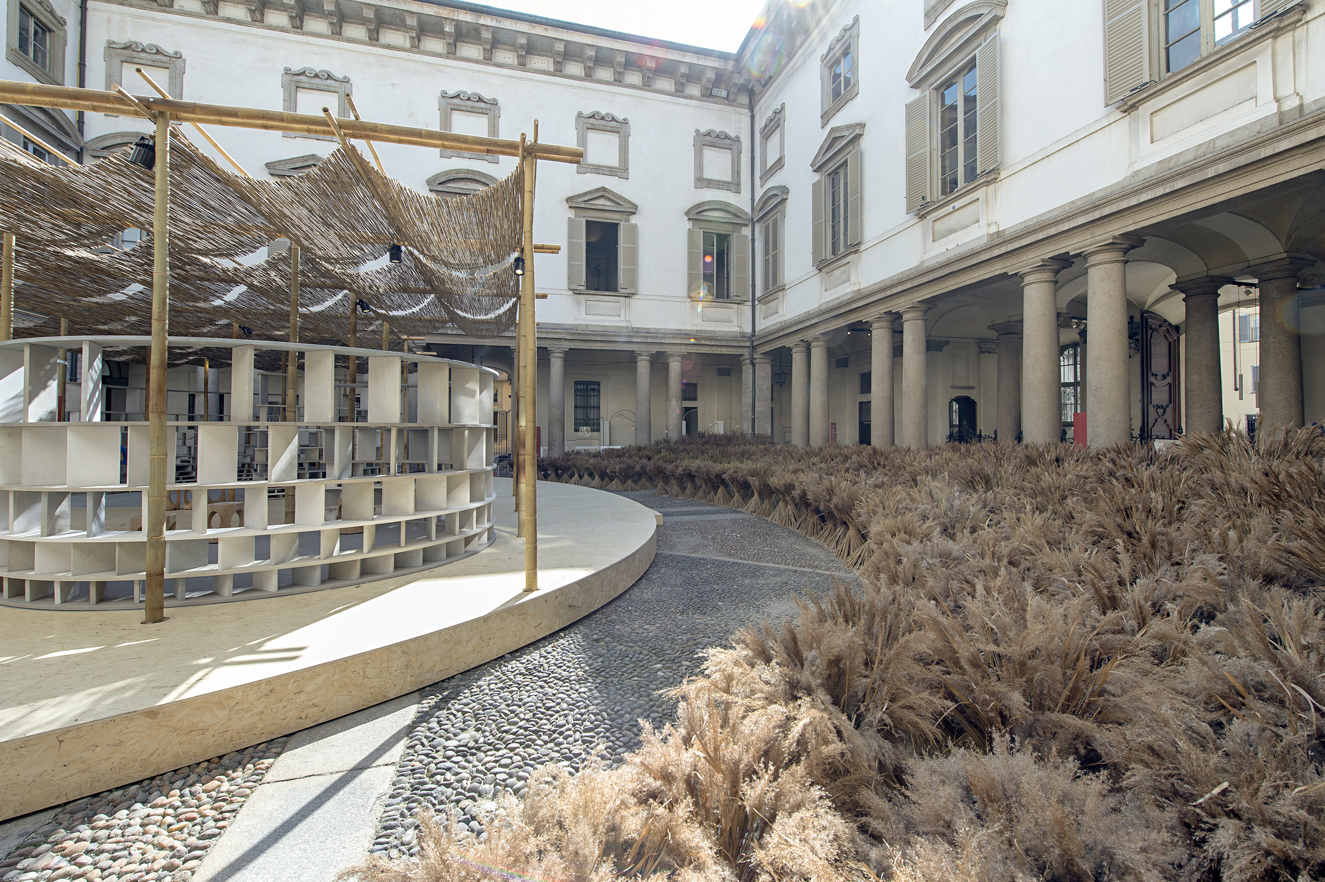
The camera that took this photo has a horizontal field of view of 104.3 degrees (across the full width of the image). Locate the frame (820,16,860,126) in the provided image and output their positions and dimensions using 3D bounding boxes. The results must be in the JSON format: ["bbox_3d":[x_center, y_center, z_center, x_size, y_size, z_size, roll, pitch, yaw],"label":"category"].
[{"bbox_3d":[5.750,-12.149,16.978,0.200,2.480,2.108,-1,1,-16],"label":"frame"}]

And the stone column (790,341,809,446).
[{"bbox_3d":[4.903,-1.037,18.477,0.660,4.973,0.660,0,0,-16],"label":"stone column"}]

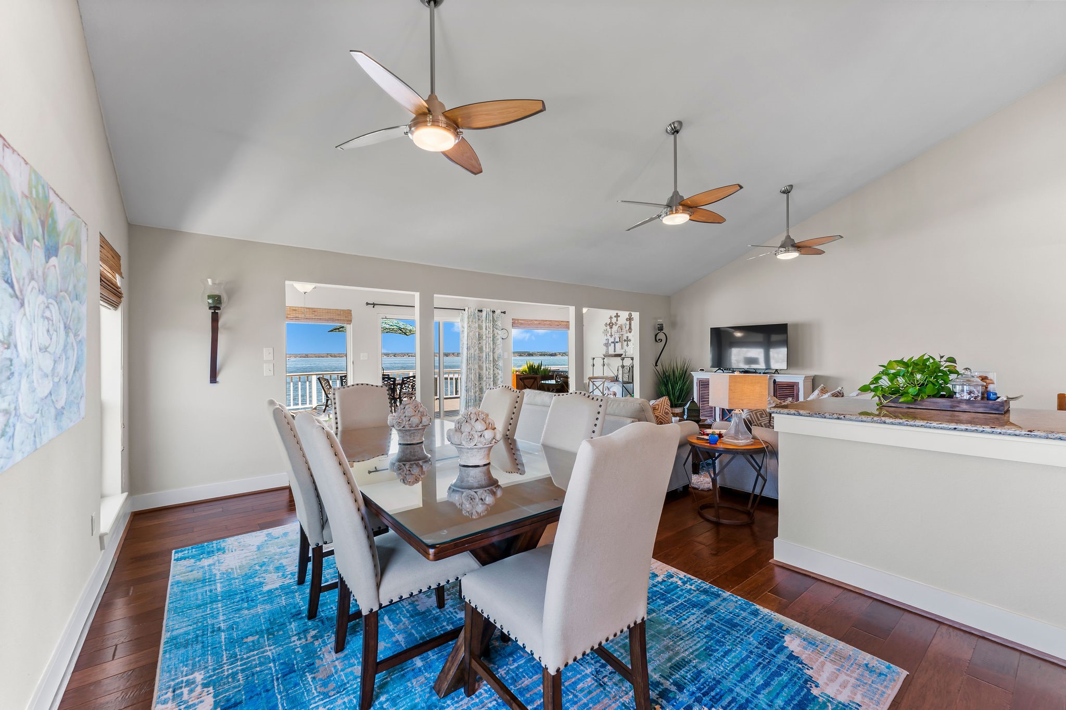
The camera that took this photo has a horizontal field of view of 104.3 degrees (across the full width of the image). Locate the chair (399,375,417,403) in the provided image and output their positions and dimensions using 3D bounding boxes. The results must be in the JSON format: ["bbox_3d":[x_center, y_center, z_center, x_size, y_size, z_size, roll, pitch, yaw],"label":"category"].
[{"bbox_3d":[-2.630,0.900,9.108,0.600,0.890,0.620,-1,0,-39],"label":"chair"}]

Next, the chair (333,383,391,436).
[{"bbox_3d":[-1.218,0.774,3.182,0.475,1.095,0.660,-1,0,-39],"label":"chair"}]

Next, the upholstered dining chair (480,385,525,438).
[{"bbox_3d":[-0.432,0.772,2.903,0.655,1.095,0.470,-1,0,-39],"label":"upholstered dining chair"}]

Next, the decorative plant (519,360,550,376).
[{"bbox_3d":[0.021,0.334,11.704,0.950,0.420,0.400,-1,0,-39],"label":"decorative plant"}]

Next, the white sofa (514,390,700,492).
[{"bbox_3d":[0.592,0.825,4.257,0.930,0.900,1.870,-1,0,-39],"label":"white sofa"}]

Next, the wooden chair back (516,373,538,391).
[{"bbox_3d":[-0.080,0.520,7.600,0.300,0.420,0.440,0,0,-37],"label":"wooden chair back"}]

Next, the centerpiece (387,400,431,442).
[{"bbox_3d":[-0.750,0.409,2.544,0.260,0.277,0.260,-1,0,-39],"label":"centerpiece"}]

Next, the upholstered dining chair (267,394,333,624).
[{"bbox_3d":[-1.089,0.758,2.296,0.655,1.075,0.450,-1,0,-39],"label":"upholstered dining chair"}]

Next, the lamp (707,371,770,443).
[{"bbox_3d":[1.683,0.434,3.393,0.320,0.545,0.320,0,0,-3],"label":"lamp"}]

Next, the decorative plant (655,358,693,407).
[{"bbox_3d":[2.611,0.508,7.685,0.700,0.920,0.660,-1,0,-39],"label":"decorative plant"}]

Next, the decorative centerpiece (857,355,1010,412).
[{"bbox_3d":[2.521,0.163,2.635,0.340,0.335,0.660,-1,0,-39],"label":"decorative centerpiece"}]

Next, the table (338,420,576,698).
[{"bbox_3d":[-0.511,0.935,2.329,1.130,0.775,2.095,-1,0,-39],"label":"table"}]

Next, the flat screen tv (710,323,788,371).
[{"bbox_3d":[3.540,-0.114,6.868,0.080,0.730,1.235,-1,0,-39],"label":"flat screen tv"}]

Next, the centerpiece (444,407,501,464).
[{"bbox_3d":[-0.289,0.393,2.029,0.270,0.270,0.270,-1,0,0],"label":"centerpiece"}]

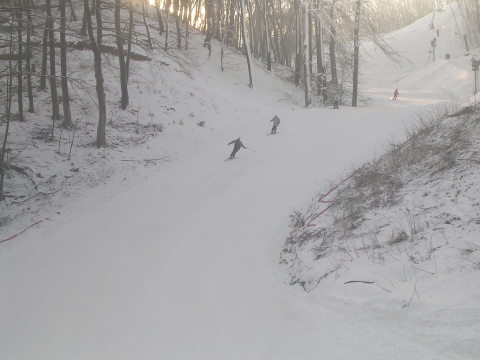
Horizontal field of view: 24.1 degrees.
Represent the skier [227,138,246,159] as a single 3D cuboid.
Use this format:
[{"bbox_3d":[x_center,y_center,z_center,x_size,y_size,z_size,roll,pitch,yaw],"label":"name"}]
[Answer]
[{"bbox_3d":[-0.222,-2.343,83.000,1.300,1.600,0.900,1,3,21],"label":"skier"}]

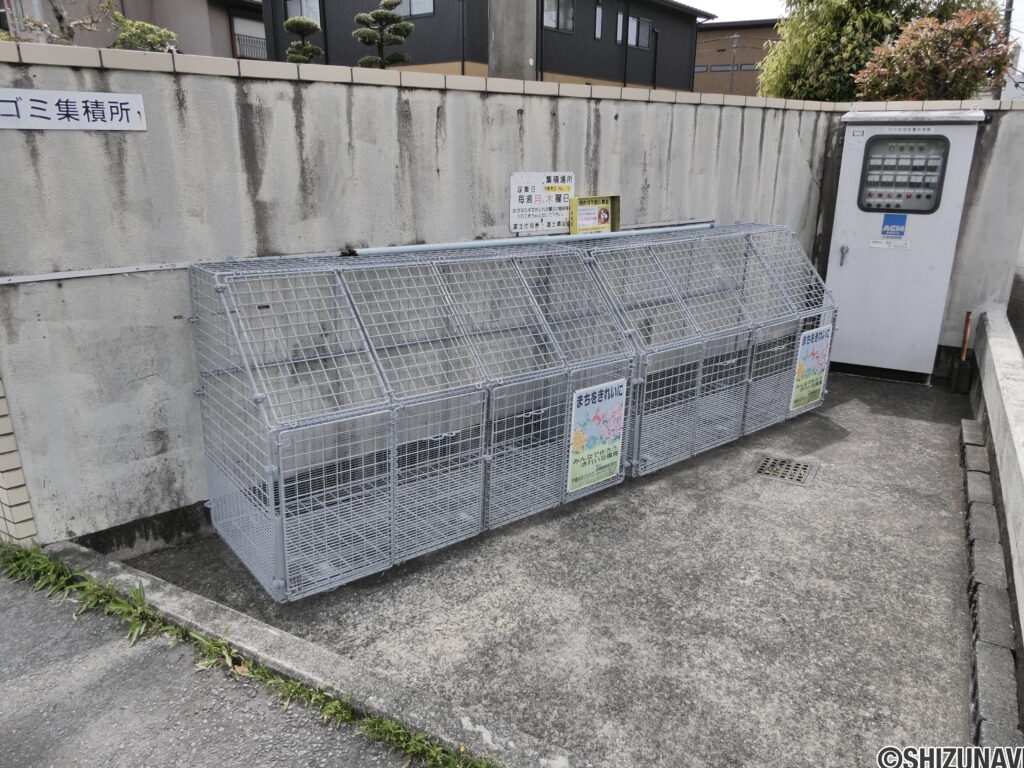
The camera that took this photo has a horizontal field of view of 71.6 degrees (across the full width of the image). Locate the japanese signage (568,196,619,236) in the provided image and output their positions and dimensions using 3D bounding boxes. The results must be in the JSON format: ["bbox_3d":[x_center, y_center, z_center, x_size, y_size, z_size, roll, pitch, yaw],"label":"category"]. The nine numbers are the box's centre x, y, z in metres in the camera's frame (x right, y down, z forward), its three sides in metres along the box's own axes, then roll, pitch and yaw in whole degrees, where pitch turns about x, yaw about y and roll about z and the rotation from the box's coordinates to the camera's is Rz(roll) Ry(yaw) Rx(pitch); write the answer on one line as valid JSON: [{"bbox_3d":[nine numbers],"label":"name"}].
[{"bbox_3d":[0.463,-0.938,3.962,0.317,0.201,0.070,-13,22,-36],"label":"japanese signage"}]

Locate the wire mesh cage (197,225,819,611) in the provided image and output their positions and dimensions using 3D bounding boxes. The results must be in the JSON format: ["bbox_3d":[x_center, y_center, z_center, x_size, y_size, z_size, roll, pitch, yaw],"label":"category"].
[{"bbox_3d":[0.397,-0.155,3.718,3.670,1.150,0.720,-14,22,-36],"label":"wire mesh cage"}]

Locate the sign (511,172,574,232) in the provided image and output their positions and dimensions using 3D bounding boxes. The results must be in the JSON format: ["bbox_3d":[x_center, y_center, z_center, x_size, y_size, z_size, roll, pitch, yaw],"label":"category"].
[{"bbox_3d":[0.172,-0.958,3.759,0.442,0.317,0.015,-13,22,-36],"label":"sign"}]

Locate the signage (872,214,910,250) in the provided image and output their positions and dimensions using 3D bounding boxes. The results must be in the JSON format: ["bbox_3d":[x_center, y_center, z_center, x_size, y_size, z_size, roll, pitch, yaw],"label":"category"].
[{"bbox_3d":[2.733,-1.093,5.100,0.256,0.236,0.010,8,20,24],"label":"signage"}]

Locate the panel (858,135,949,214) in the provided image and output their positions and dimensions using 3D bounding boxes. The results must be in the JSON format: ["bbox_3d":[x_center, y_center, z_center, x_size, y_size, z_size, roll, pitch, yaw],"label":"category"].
[{"bbox_3d":[2.740,-1.465,4.981,0.502,0.528,0.050,8,20,24],"label":"panel"}]

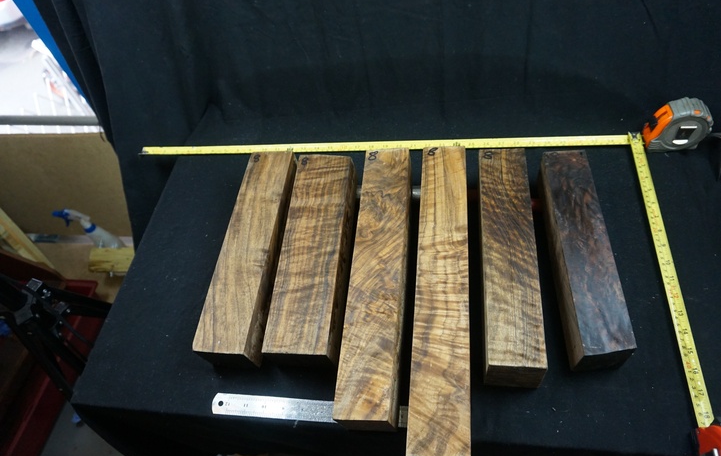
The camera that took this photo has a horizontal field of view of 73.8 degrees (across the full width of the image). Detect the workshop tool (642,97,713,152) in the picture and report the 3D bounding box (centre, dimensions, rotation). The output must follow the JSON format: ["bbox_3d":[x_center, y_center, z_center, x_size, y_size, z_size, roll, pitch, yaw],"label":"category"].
[{"bbox_3d":[0.501,-0.159,0.751,0.081,0.076,0.040,0,55,10],"label":"workshop tool"}]

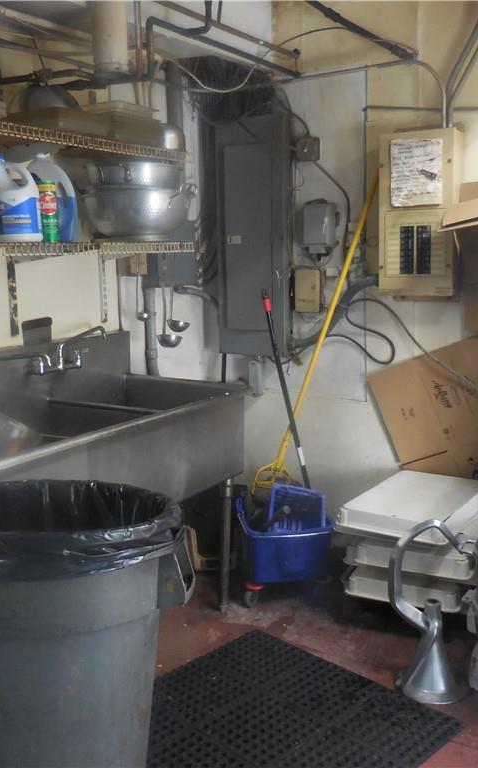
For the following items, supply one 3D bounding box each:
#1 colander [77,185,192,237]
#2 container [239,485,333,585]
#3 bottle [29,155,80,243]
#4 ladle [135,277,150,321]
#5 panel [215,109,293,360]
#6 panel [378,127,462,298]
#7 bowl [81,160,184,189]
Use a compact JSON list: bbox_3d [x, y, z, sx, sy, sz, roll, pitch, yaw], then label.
[{"bbox_3d":[-0.405,-0.656,2.932,0.470,0.210,0.405,1,10,17],"label":"colander"},{"bbox_3d":[0.193,0.640,3.314,0.370,0.430,0.460,-3,10,-9],"label":"container"},{"bbox_3d":[-0.667,-0.660,2.670,0.175,0.320,0.130,-6,11,-25],"label":"bottle"},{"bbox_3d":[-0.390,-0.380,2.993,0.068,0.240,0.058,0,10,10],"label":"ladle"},{"bbox_3d":[0.074,-0.682,3.543,0.354,1.087,0.110,4,11,31],"label":"panel"},{"bbox_3d":[0.758,-0.710,3.107,0.315,0.660,0.110,4,11,31],"label":"panel"},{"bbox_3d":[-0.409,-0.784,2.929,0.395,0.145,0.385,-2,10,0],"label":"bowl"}]

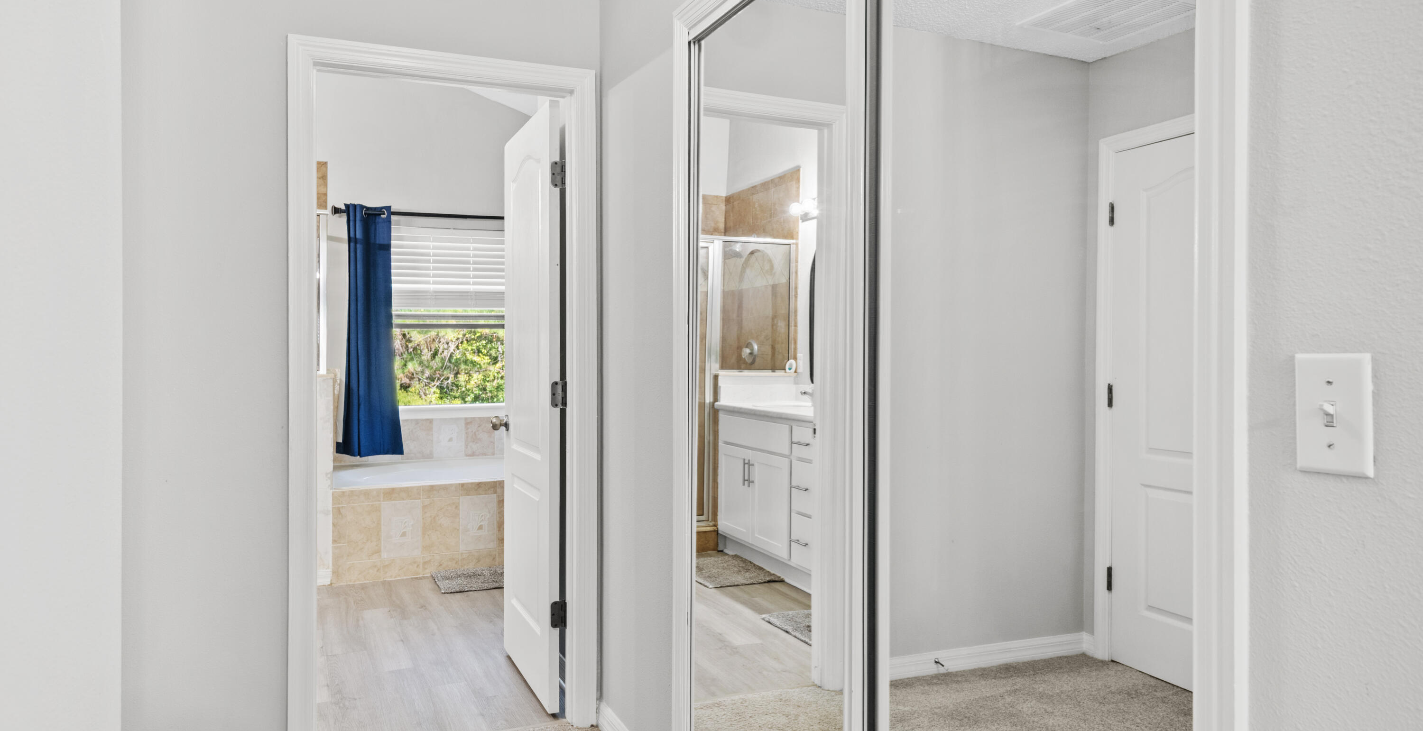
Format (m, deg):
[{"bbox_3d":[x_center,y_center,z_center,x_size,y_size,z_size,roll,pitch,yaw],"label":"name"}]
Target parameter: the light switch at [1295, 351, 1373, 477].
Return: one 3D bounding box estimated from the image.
[{"bbox_3d":[0.583,0.046,0.895,0.018,0.115,0.070,0,1,-24],"label":"light switch"}]

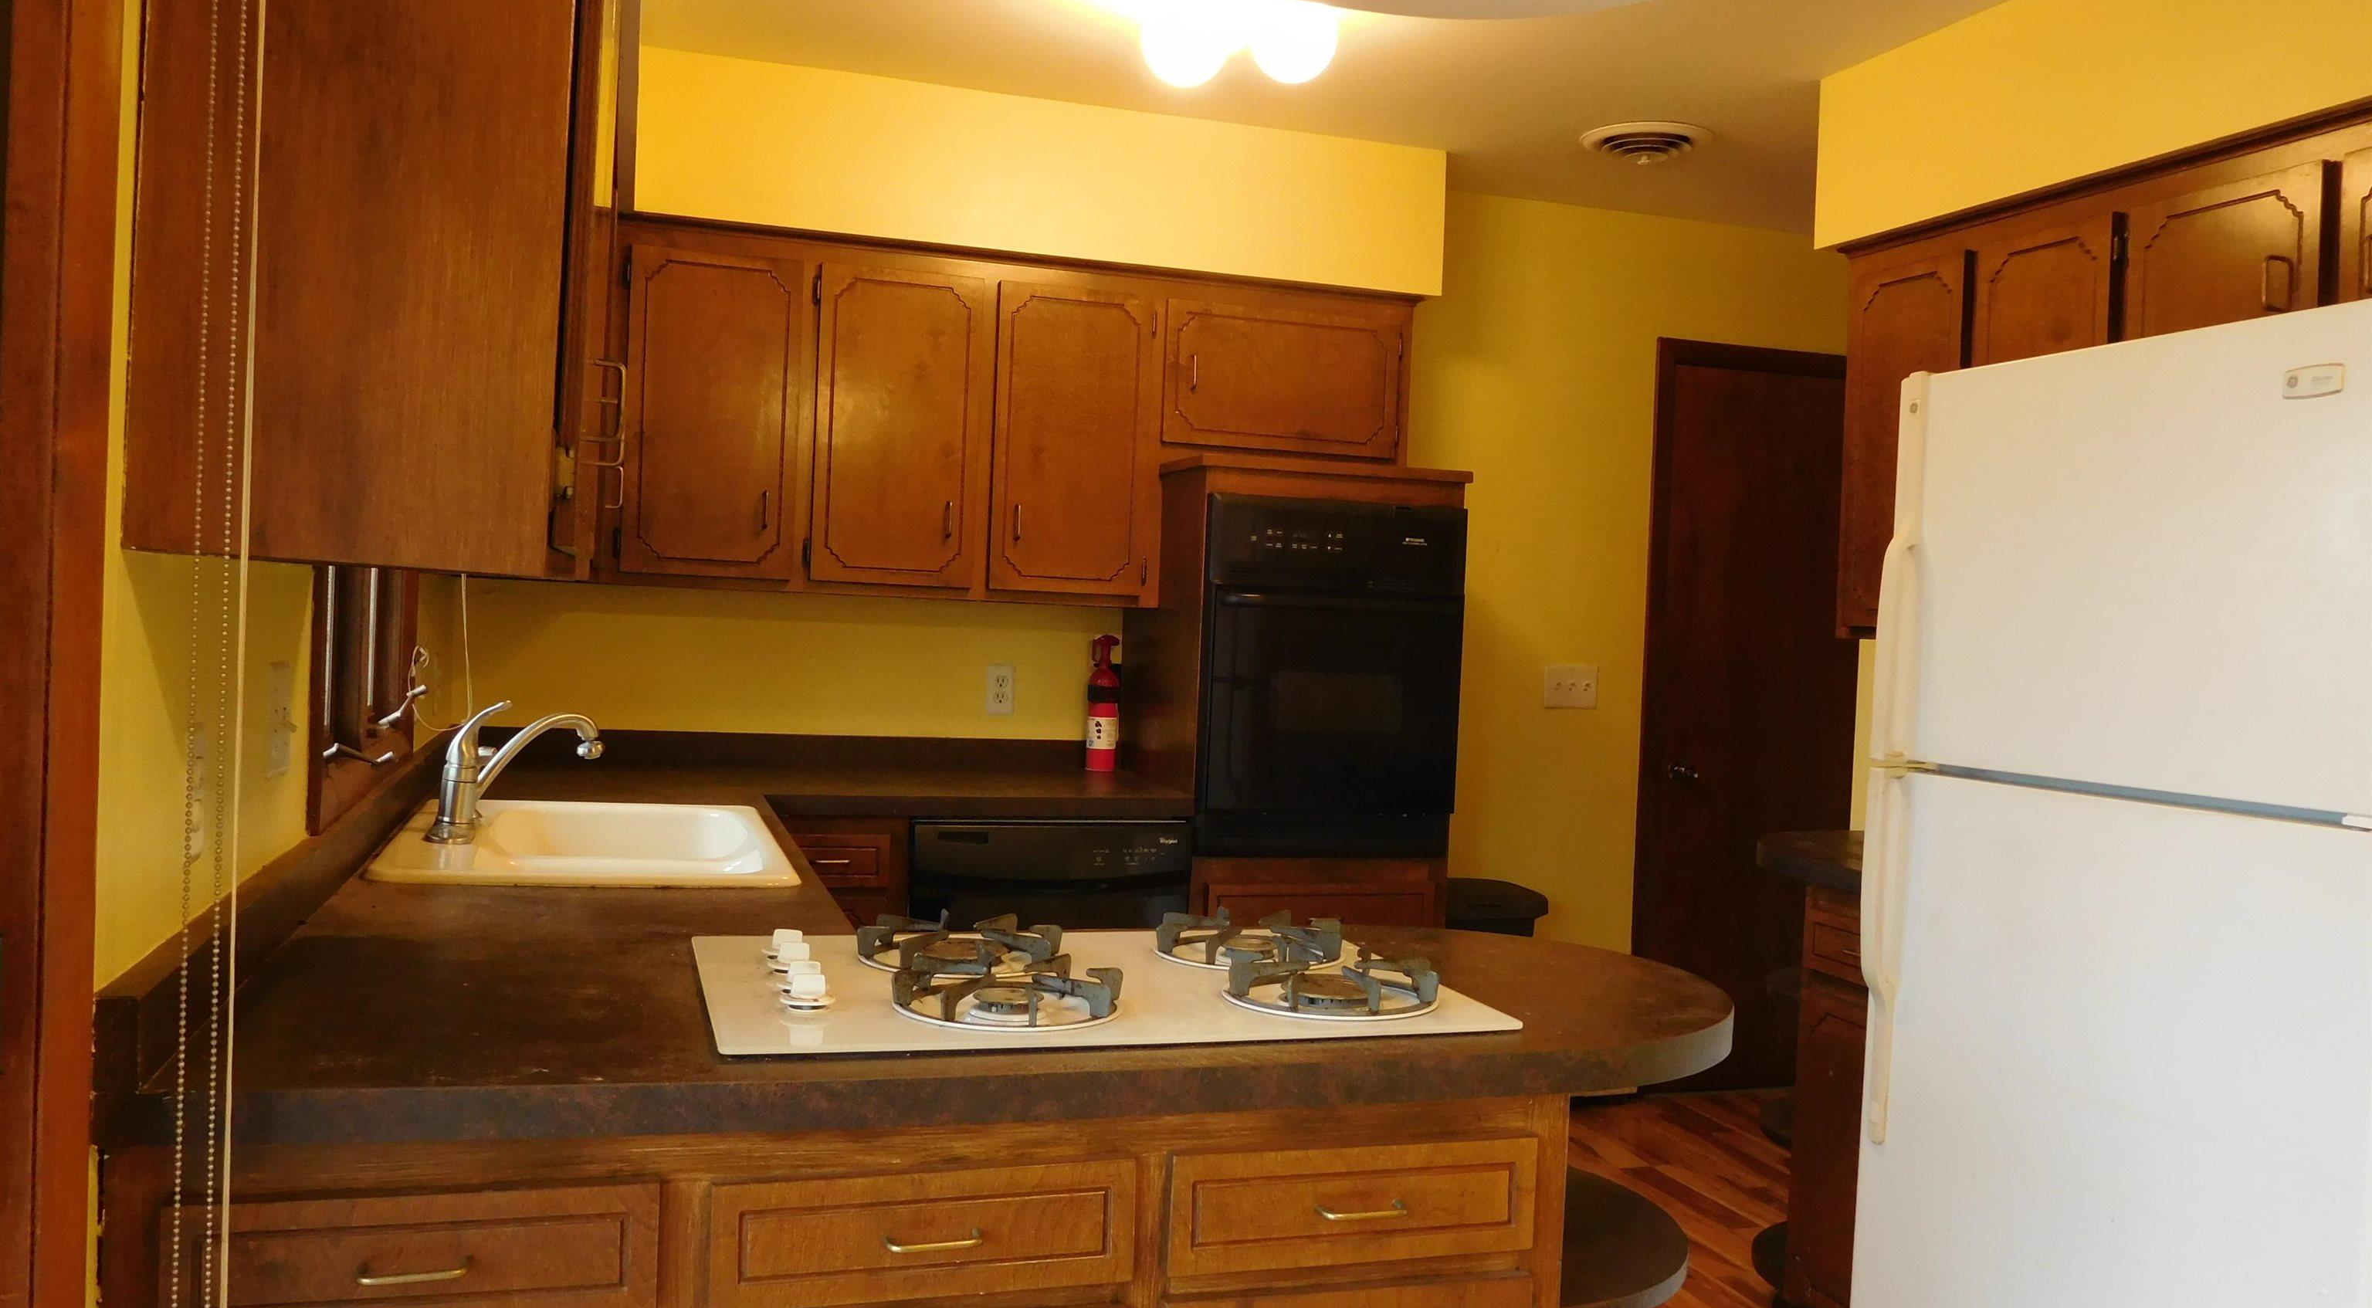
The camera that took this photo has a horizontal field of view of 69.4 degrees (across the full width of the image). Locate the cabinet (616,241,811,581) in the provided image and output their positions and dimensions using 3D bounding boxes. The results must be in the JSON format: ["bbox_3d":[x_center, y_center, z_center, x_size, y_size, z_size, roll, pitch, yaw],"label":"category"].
[{"bbox_3d":[-0.991,-0.500,3.588,0.353,0.680,0.022,2,2,-18],"label":"cabinet"}]

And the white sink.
[{"bbox_3d":[-0.929,0.375,2.680,0.550,0.190,0.850,2,2,-18],"label":"white sink"}]

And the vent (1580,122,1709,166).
[{"bbox_3d":[1.082,-1.180,4.037,0.310,0.060,0.310,2,1,-18],"label":"vent"}]

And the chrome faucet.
[{"bbox_3d":[-1.050,0.175,2.694,0.260,0.207,0.080,2,1,-18],"label":"chrome faucet"}]

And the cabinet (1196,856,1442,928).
[{"bbox_3d":[0.183,0.810,4.052,0.600,0.780,0.590,2,2,-18],"label":"cabinet"}]

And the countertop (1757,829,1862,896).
[{"bbox_3d":[1.386,0.401,3.155,0.580,0.040,0.850,2,2,-18],"label":"countertop"}]

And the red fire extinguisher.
[{"bbox_3d":[-0.207,0.123,4.233,0.085,0.337,0.085,3,1,-6],"label":"red fire extinguisher"}]

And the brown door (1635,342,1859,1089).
[{"bbox_3d":[1.628,0.197,4.875,0.715,2.118,0.070,2,1,-18],"label":"brown door"}]

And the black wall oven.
[{"bbox_3d":[0.229,0.043,3.973,0.600,0.765,0.560,2,2,-18],"label":"black wall oven"}]

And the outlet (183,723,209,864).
[{"bbox_3d":[-0.904,0.124,1.559,0.010,0.120,0.075,2,2,-18],"label":"outlet"}]

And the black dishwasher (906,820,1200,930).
[{"bbox_3d":[-0.383,0.758,3.926,0.607,0.831,0.600,2,1,-18],"label":"black dishwasher"}]

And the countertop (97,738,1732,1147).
[{"bbox_3d":[-0.442,0.297,2.686,1.547,0.120,2.595,2,1,-18],"label":"countertop"}]

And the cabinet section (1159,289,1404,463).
[{"bbox_3d":[0.205,-0.664,4.212,0.624,0.405,0.313,2,2,-18],"label":"cabinet section"}]

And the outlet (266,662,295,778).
[{"bbox_3d":[-0.967,0.068,1.840,0.010,0.121,0.116,2,1,-18],"label":"outlet"}]

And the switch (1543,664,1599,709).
[{"bbox_3d":[1.031,0.088,4.593,0.162,0.114,0.012,2,2,-18],"label":"switch"}]

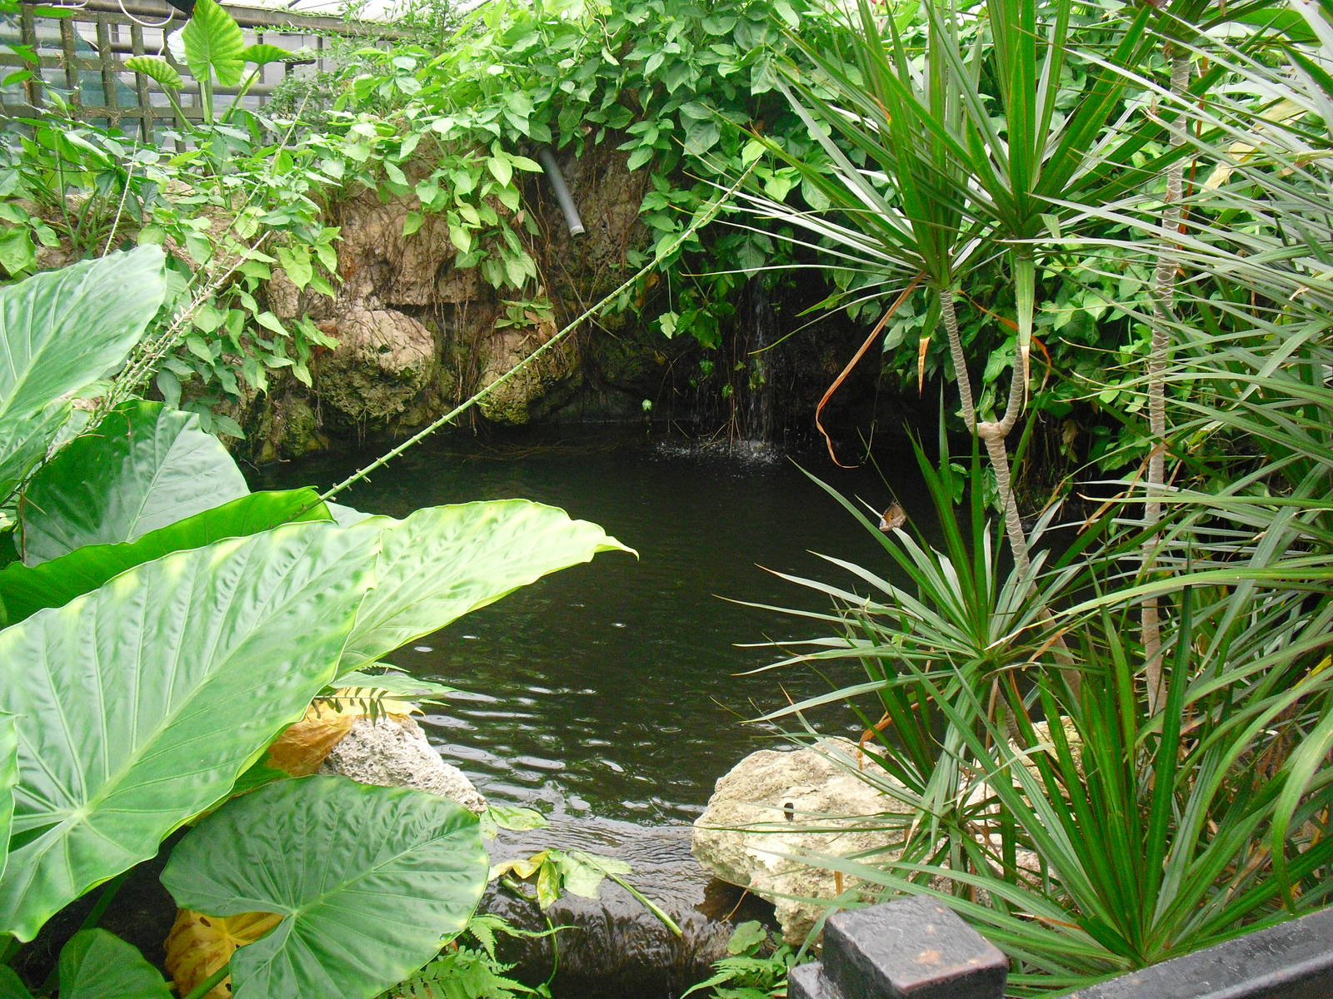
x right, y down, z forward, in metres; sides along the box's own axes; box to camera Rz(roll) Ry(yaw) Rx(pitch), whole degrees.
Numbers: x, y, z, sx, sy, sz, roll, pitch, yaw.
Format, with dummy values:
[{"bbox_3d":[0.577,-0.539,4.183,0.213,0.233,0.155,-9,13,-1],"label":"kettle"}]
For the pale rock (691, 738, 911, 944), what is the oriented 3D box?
[{"bbox_3d":[0.237,0.576,2.350,0.390,0.290,0.340,2,14,6],"label":"pale rock"}]

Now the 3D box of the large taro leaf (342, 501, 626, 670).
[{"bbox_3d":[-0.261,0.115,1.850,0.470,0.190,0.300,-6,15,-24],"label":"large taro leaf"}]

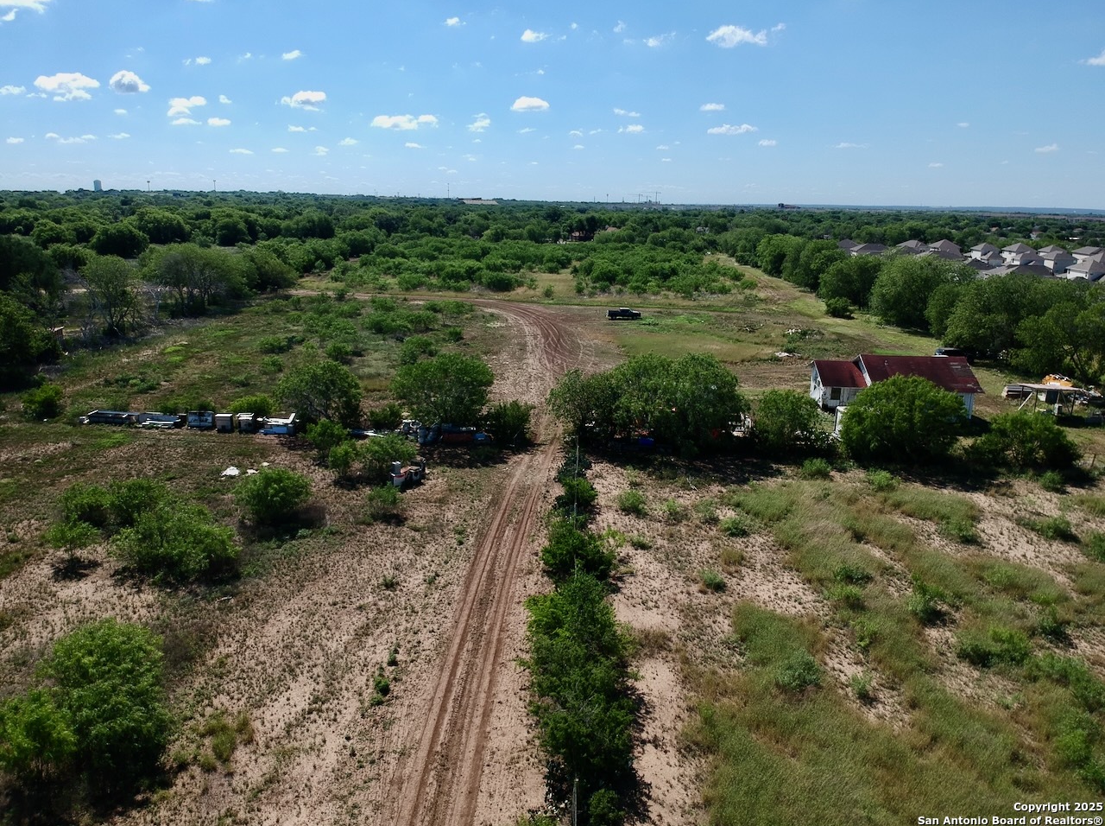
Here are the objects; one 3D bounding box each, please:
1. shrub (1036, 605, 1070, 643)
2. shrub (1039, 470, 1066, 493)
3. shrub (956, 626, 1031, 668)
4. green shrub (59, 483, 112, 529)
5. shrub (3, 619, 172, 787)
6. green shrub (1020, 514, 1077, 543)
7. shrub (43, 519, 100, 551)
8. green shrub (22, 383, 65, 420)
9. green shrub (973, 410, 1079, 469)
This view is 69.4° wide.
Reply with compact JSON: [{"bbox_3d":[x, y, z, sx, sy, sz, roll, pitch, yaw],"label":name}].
[{"bbox_3d":[23.506,9.819,37.392,1.257,1.531,1.194,11,18,34],"label":"shrub"},{"bbox_3d":[35.927,4.838,57.293,1.525,1.311,1.448,11,18,32],"label":"shrub"},{"bbox_3d":[19.801,10.360,35.847,2.953,1.163,2.214,10,17,31],"label":"shrub"},{"bbox_3d":[-26.621,5.275,45.570,2.550,2.520,2.420,-8,17,-31],"label":"green shrub"},{"bbox_3d":[-15.431,9.476,26.770,4.842,5.009,4.600,-9,18,-33],"label":"shrub"},{"bbox_3d":[28.566,6.632,45.924,2.600,1.430,1.950,11,18,33],"label":"green shrub"},{"bbox_3d":[-26.244,6.963,43.514,2.589,2.314,2.330,-9,18,-32],"label":"shrub"},{"bbox_3d":[-45.732,-1.130,71.481,3.132,2.939,2.819,-9,18,-32],"label":"green shrub"},{"bbox_3d":[35.655,1.921,60.244,7.019,4.090,5.966,10,17,31],"label":"green shrub"}]

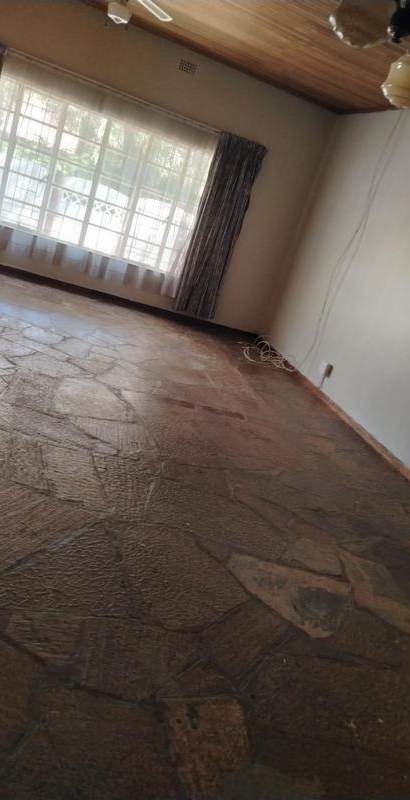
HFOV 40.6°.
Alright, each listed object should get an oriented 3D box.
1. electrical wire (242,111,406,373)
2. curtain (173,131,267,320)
[{"bbox_3d":[1.220,-1.814,6.343,0.471,3.000,1.320,12,19,-19],"label":"electrical wire"},{"bbox_3d":[0.134,-2.113,6.945,0.636,2.168,0.150,12,19,-19],"label":"curtain"}]

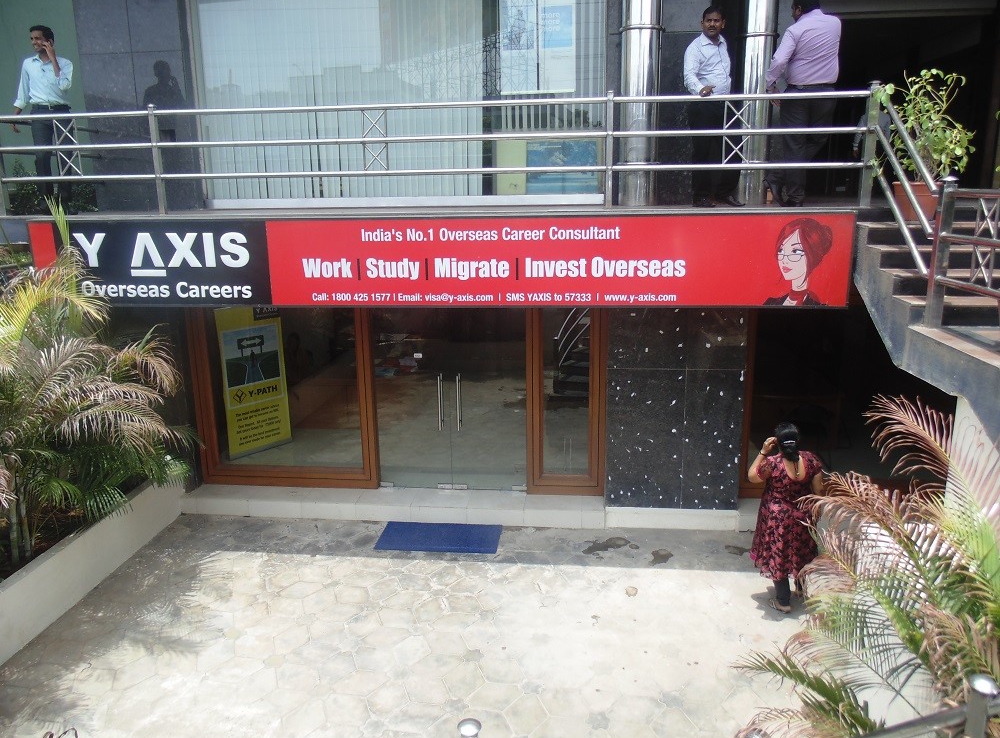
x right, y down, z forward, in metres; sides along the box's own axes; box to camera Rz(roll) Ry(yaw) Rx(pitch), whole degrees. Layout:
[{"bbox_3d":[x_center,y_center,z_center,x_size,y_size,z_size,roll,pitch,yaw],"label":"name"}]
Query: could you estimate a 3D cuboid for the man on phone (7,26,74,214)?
[{"bbox_3d":[-4.353,-2.377,6.905,0.570,1.670,0.360,-4,12,-16],"label":"man on phone"}]

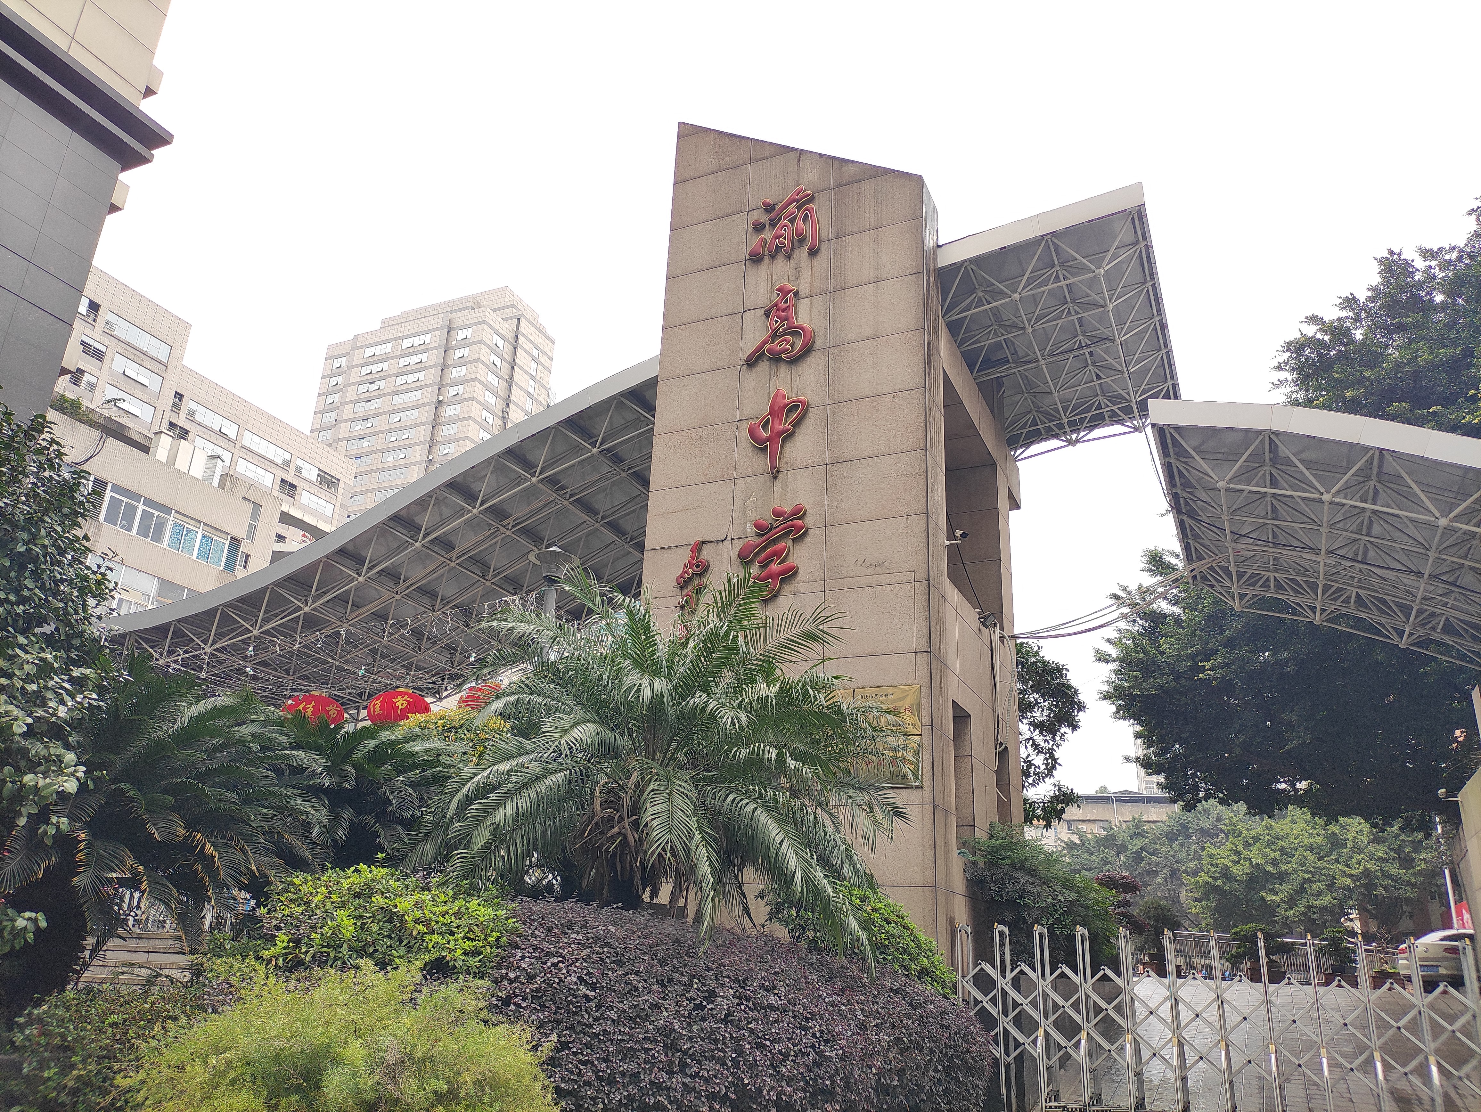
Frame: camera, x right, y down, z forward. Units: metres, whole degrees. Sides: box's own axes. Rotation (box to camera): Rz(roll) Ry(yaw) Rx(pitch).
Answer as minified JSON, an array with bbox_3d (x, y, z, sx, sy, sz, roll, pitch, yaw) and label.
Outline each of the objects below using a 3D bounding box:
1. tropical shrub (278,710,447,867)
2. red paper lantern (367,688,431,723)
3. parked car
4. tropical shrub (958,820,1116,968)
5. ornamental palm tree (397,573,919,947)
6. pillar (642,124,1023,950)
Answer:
[{"bbox_3d":[-4.263,2.919,12.000,2.100,2.600,2.100,-7,-22,24],"label":"tropical shrub"},{"bbox_3d":[-5.742,2.608,18.000,1.050,0.780,1.050,-7,-22,24],"label":"red paper lantern"},{"bbox_3d":[18.787,10.234,26.871,4.650,1.470,1.800,12,-22,-24],"label":"parked car"},{"bbox_3d":[3.841,4.115,12.817,1.500,1.950,2.600,-7,-22,24],"label":"tropical shrub"},{"bbox_3d":[-0.724,1.931,9.500,4.300,3.650,4.200,-7,-22,24],"label":"ornamental palm tree"},{"bbox_3d":[1.447,0.044,14.685,3.630,12.420,4.620,-7,-22,24],"label":"pillar"}]

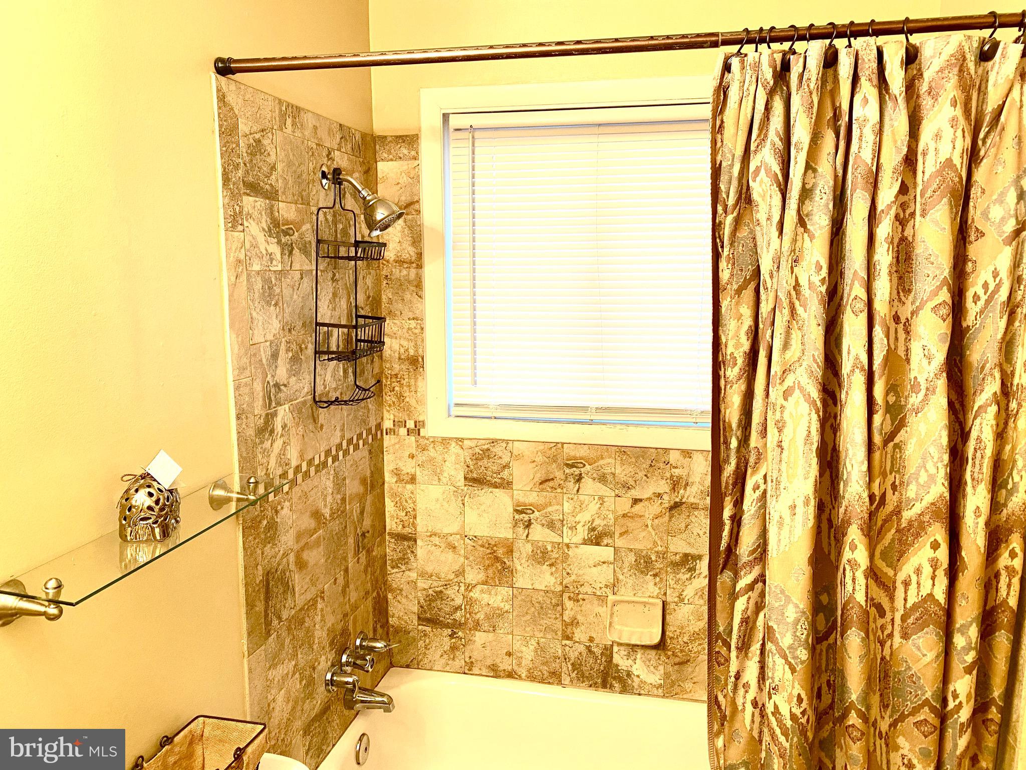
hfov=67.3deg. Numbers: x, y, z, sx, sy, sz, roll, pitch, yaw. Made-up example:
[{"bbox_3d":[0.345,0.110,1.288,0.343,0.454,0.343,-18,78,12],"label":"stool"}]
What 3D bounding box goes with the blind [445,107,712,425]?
[{"bbox_3d":[0.233,-0.334,2.233,0.856,0.902,0.042,2,9,12],"label":"blind"}]

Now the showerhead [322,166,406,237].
[{"bbox_3d":[-0.374,-0.465,1.946,0.214,0.181,0.108,2,9,12],"label":"showerhead"}]

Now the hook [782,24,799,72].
[{"bbox_3d":[0.464,-0.563,1.298,0.030,0.072,0.038,-3,9,-17],"label":"hook"}]

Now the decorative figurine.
[{"bbox_3d":[-0.584,0.190,1.237,0.077,0.098,0.070,-1,9,-6],"label":"decorative figurine"}]

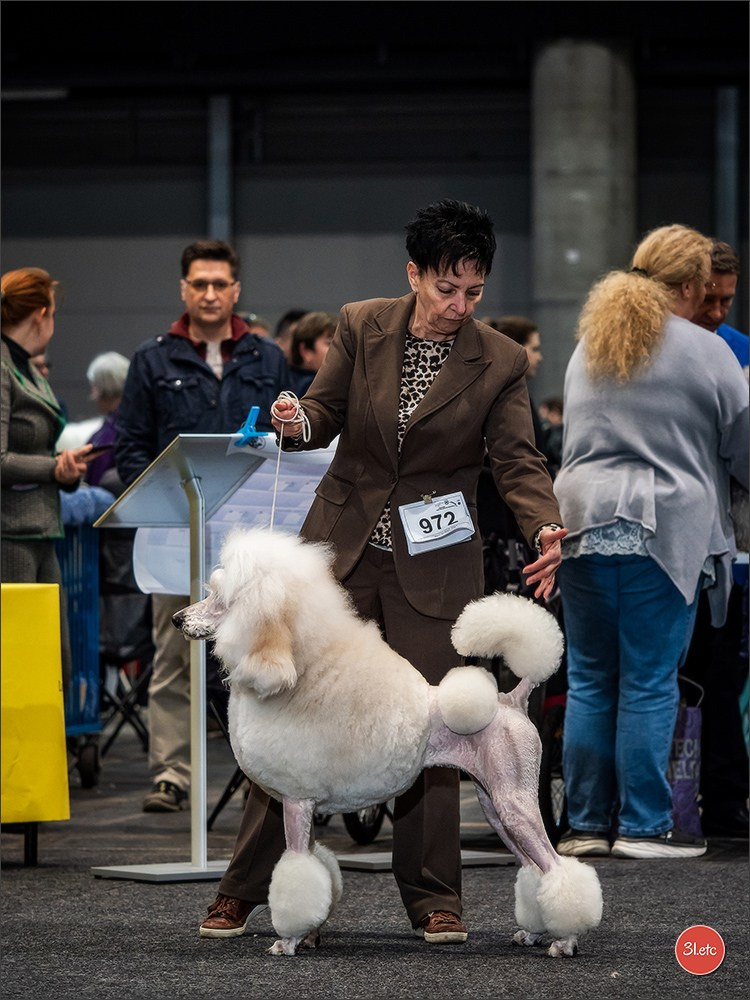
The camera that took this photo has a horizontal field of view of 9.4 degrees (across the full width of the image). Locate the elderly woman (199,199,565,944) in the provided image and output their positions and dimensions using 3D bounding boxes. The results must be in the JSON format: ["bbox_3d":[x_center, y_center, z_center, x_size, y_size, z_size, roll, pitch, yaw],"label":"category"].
[{"bbox_3d":[0.014,0.153,9.750,0.780,1.590,0.500,0,0,-3],"label":"elderly woman"}]

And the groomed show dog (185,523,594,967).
[{"bbox_3d":[0.026,0.497,9.500,0.900,0.880,0.350,0,0,0],"label":"groomed show dog"}]

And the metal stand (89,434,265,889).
[{"bbox_3d":[-0.459,0.392,11.450,0.420,1.110,0.390,0,0,-35],"label":"metal stand"}]

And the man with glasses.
[{"bbox_3d":[-0.532,0.079,14.150,0.540,1.780,0.360,0,0,-2],"label":"man with glasses"}]

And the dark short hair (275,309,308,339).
[{"bbox_3d":[-0.297,-0.661,17.500,0.170,0.160,0.200,0,0,-33],"label":"dark short hair"}]

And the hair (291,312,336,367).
[{"bbox_3d":[-0.205,-0.566,16.000,0.210,0.190,0.180,0,0,37],"label":"hair"}]

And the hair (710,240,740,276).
[{"bbox_3d":[0.948,-0.663,12.900,0.180,0.160,0.210,0,0,30],"label":"hair"}]

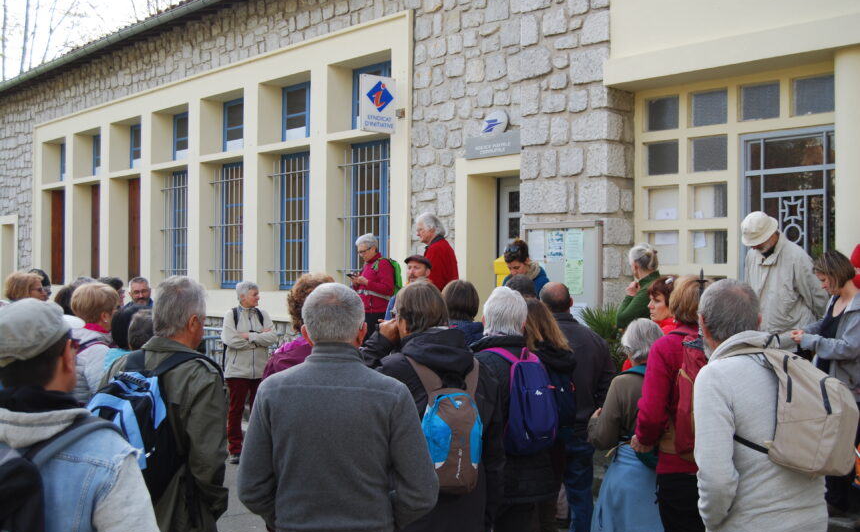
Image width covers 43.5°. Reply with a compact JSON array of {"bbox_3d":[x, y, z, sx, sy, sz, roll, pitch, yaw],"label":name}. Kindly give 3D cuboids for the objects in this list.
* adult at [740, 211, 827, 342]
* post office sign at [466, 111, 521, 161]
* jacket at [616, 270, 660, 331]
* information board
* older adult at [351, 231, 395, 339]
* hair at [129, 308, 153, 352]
[{"bbox_3d":[2.444,0.452,7.487,0.420,1.670,0.550,1,-1,-44],"label":"adult"},{"bbox_3d":[0.714,-1.484,12.100,0.080,0.539,0.907,1,-1,-40],"label":"post office sign"},{"bbox_3d":[1.552,0.363,7.900,0.420,0.620,0.480,0,-1,37],"label":"jacket"},{"bbox_3d":[1.202,0.120,9.740,0.080,1.020,0.947,1,-1,-40],"label":"information board"},{"bbox_3d":[-0.499,0.506,9.588,0.420,1.600,0.450,1,-1,-38],"label":"older adult"},{"bbox_3d":[-1.220,0.282,4.700,0.180,0.210,0.210,0,-1,37],"label":"hair"}]

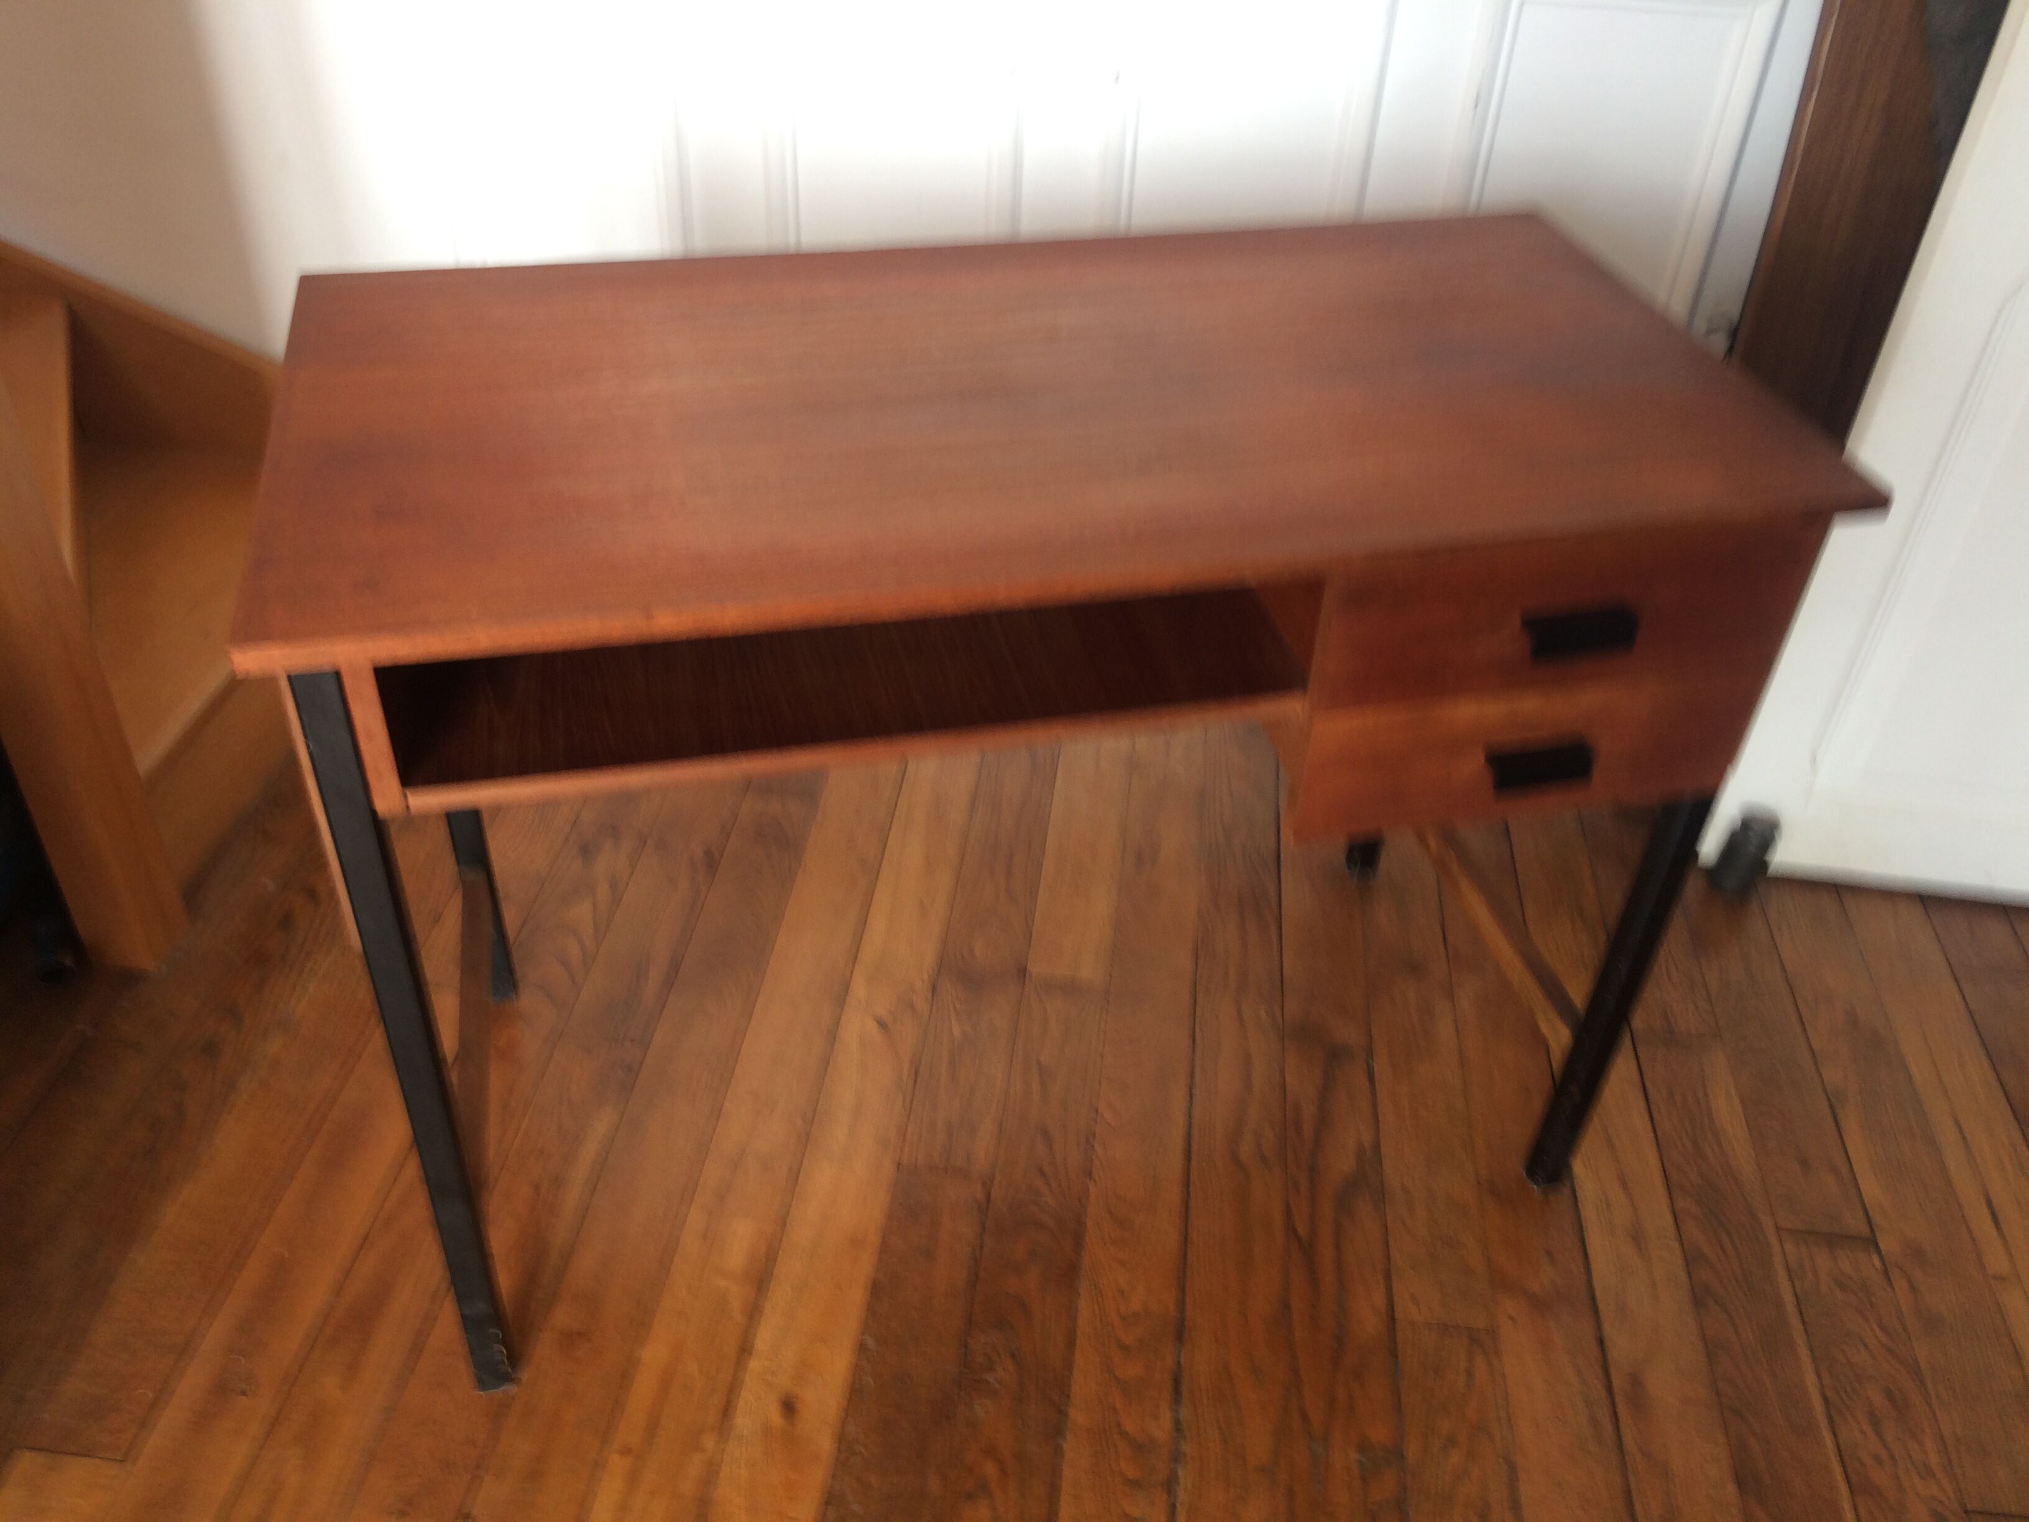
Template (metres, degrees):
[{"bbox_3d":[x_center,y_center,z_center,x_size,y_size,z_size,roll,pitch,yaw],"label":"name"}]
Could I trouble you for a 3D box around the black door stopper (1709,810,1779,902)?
[{"bbox_3d":[0.829,0.109,1.938,0.045,0.085,0.052,7,38,4],"label":"black door stopper"}]

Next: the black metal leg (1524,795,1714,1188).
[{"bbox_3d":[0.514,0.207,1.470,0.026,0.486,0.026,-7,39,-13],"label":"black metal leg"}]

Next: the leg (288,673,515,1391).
[{"bbox_3d":[-0.411,0.226,1.181,0.026,0.721,0.026,-7,39,-13],"label":"leg"}]

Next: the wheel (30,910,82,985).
[{"bbox_3d":[-0.963,0.187,1.711,0.038,0.068,0.044,-7,39,-13],"label":"wheel"}]

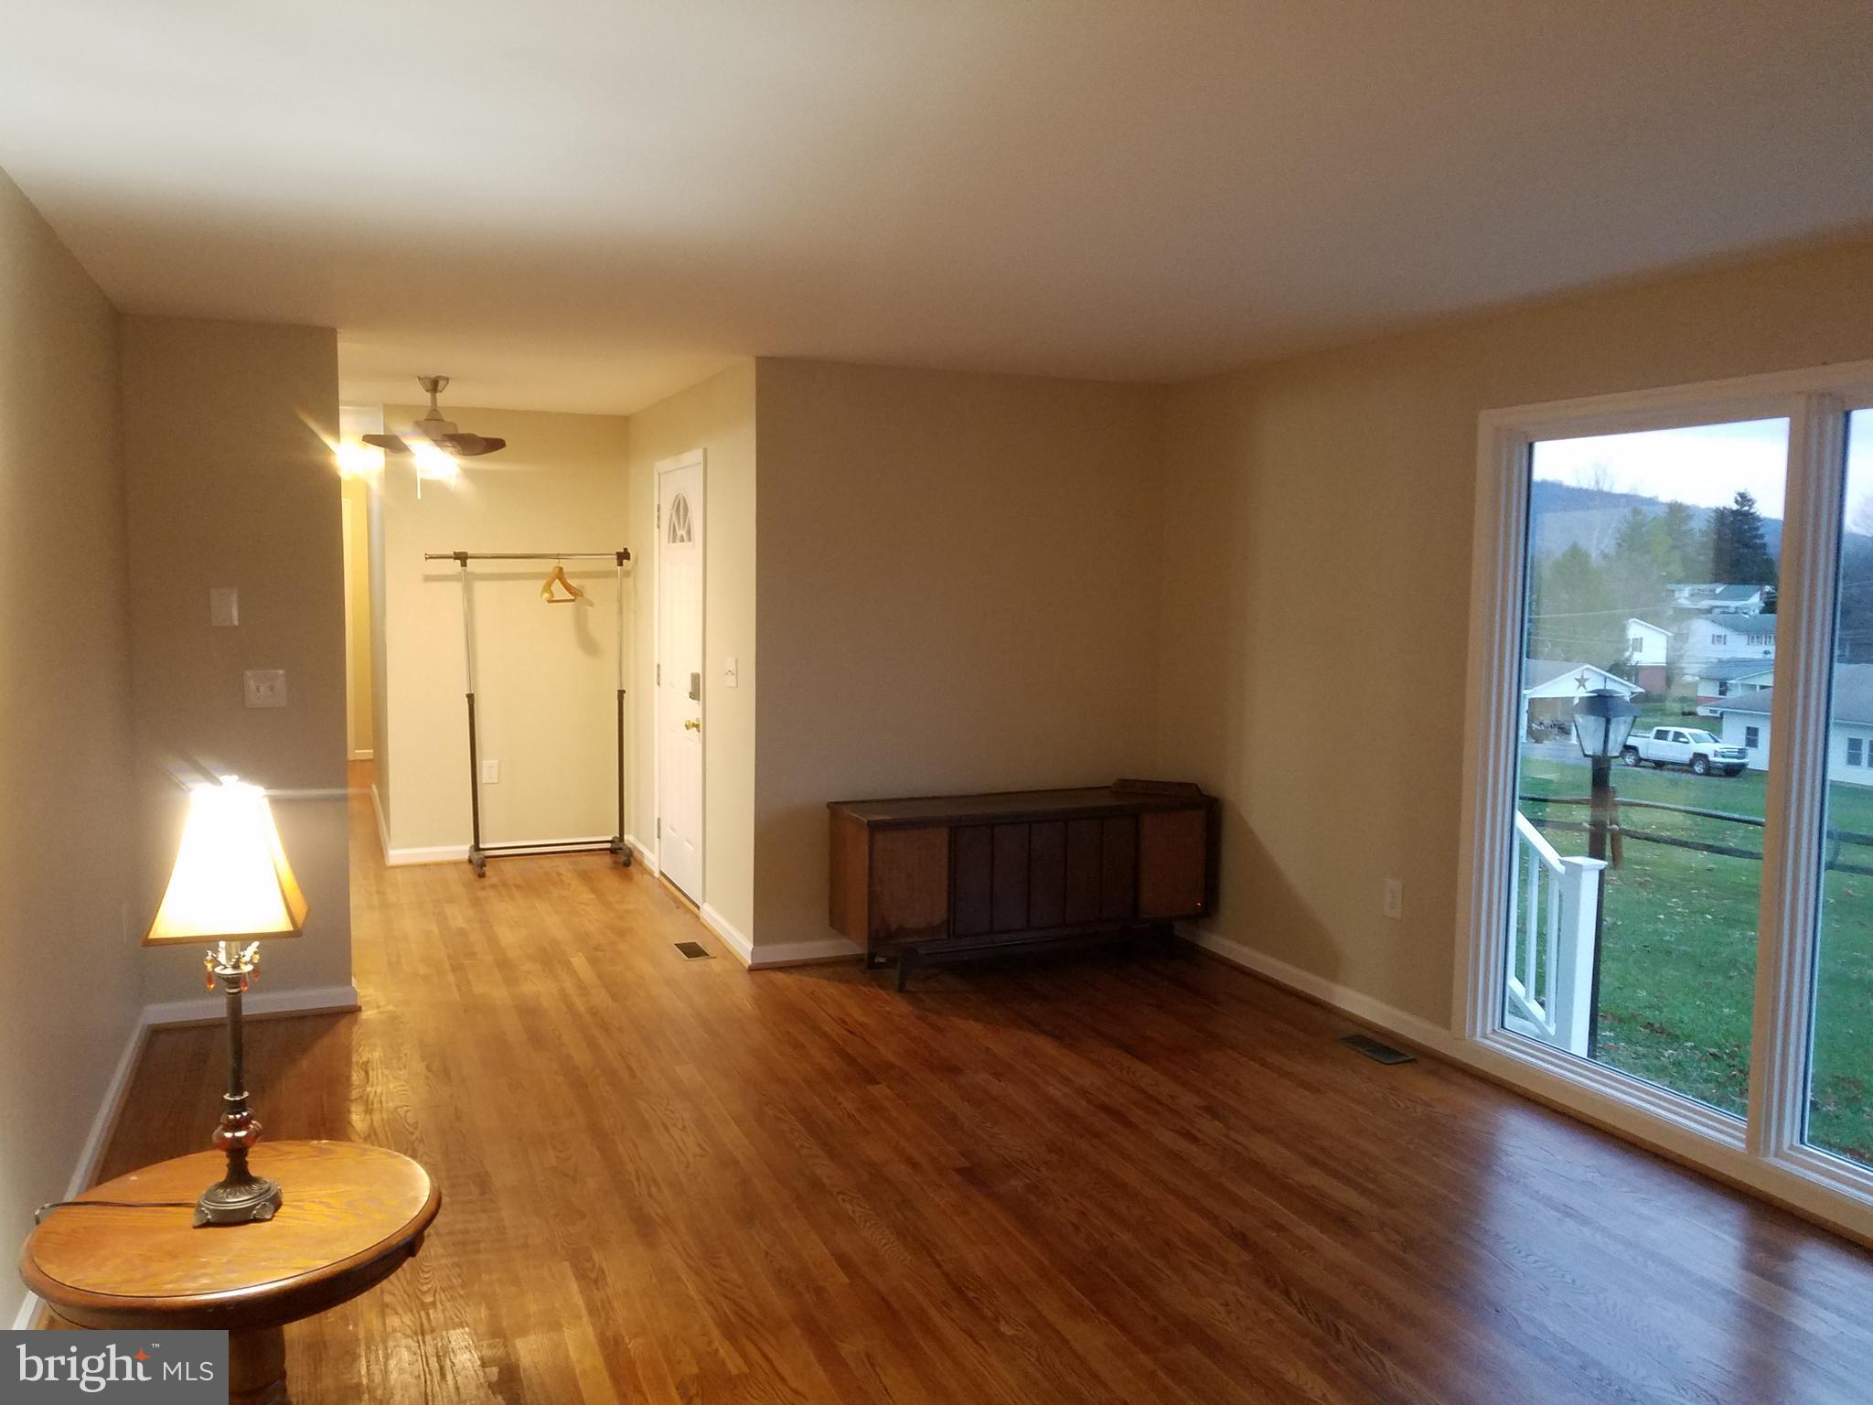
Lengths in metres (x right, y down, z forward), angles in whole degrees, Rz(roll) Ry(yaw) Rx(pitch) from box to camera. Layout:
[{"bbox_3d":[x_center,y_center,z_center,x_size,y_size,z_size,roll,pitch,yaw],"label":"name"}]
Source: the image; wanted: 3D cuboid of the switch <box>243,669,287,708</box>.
[{"bbox_3d":[-2.326,-0.043,4.882,0.121,0.121,0.012,-1,6,-23],"label":"switch"}]

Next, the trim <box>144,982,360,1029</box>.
[{"bbox_3d":[-2.405,1.068,4.951,0.675,0.084,0.018,-1,6,-23],"label":"trim"}]

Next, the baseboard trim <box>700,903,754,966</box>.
[{"bbox_3d":[-0.910,0.987,6.027,0.018,0.089,0.853,-1,6,-23],"label":"baseboard trim"}]

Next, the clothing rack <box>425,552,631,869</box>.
[{"bbox_3d":[-2.144,0.040,7.489,1.061,1.677,0.427,-1,6,-23],"label":"clothing rack"}]

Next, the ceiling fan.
[{"bbox_3d":[-2.218,-1.226,6.212,0.675,0.417,0.675,-1,6,-23],"label":"ceiling fan"}]

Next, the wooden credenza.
[{"bbox_3d":[0.362,0.730,5.749,1.528,0.684,0.436,-1,6,-23],"label":"wooden credenza"}]

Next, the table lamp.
[{"bbox_3d":[-1.100,0.458,2.193,0.210,0.689,0.198,-1,5,-20],"label":"table lamp"}]

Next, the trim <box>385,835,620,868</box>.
[{"bbox_3d":[-2.329,0.819,7.718,1.270,0.084,0.018,-1,6,-23],"label":"trim"}]

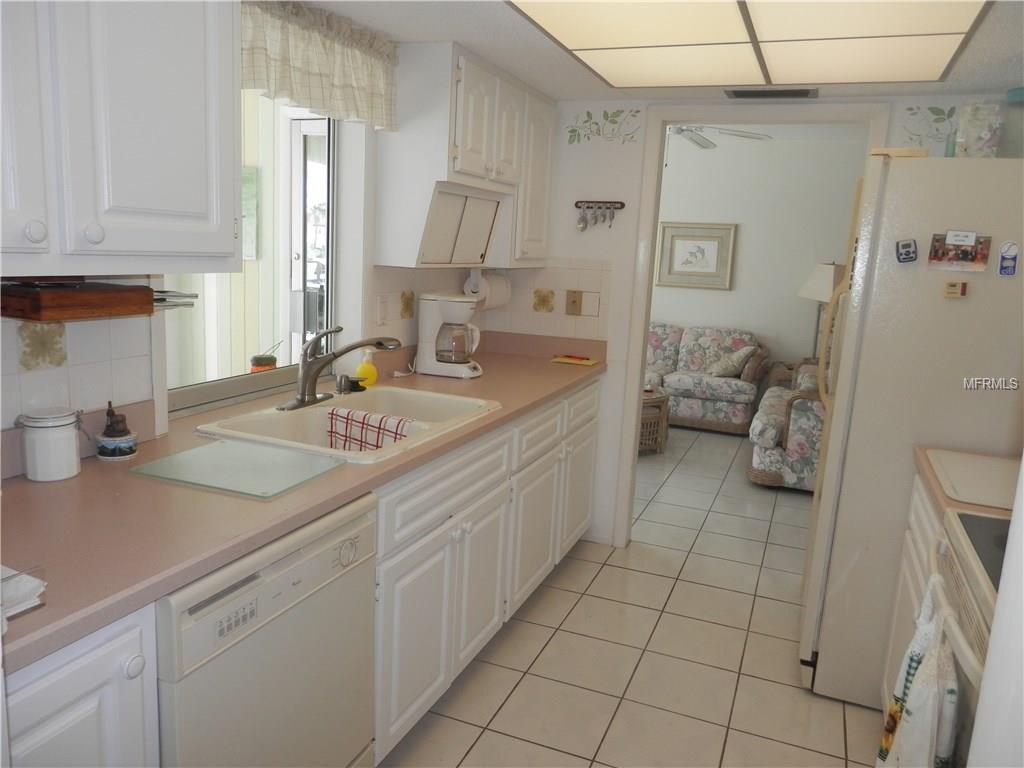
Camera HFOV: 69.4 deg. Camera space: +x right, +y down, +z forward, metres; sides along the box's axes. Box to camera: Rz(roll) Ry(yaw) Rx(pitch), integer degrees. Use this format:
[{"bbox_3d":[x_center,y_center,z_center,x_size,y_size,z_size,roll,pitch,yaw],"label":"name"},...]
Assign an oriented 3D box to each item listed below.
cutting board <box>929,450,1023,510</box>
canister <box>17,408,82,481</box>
[{"bbox_3d":[1.258,0.248,1.826,0.360,0.016,0.510,7,11,22],"label":"cutting board"},{"bbox_3d":[-0.974,0.128,1.568,0.112,0.136,0.104,-4,12,-34],"label":"canister"}]

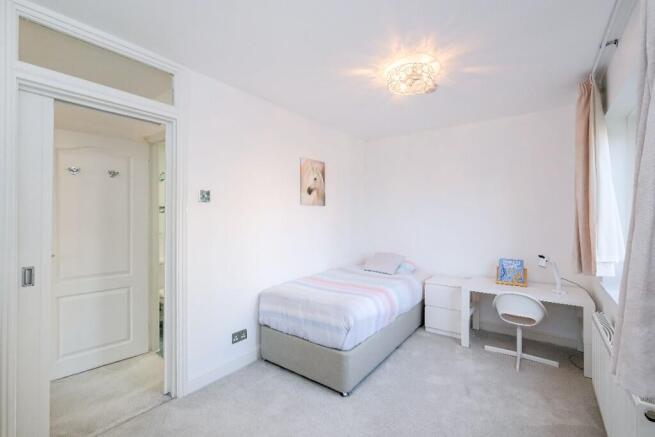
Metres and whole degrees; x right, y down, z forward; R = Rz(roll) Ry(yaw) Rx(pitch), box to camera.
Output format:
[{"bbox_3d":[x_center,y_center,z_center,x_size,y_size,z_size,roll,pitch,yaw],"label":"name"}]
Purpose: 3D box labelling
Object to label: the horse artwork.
[{"bbox_3d":[-0.160,-0.420,3.145,0.025,0.530,0.405,0,0,38],"label":"horse artwork"}]

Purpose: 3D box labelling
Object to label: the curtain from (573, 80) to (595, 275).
[{"bbox_3d":[2.030,-0.310,2.160,0.120,1.480,0.280,0,0,38],"label":"curtain"}]

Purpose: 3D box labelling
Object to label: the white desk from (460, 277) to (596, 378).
[{"bbox_3d":[1.970,1.035,2.785,1.030,0.600,0.530,0,0,35],"label":"white desk"}]

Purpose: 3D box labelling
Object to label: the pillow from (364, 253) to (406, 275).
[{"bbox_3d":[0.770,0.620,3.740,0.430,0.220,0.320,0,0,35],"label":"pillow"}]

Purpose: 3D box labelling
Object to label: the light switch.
[{"bbox_3d":[-0.980,-0.176,2.183,0.012,0.087,0.087,0,0,38],"label":"light switch"}]

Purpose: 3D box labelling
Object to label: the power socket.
[{"bbox_3d":[-0.778,1.047,2.420,0.012,0.087,0.146,0,0,38],"label":"power socket"}]

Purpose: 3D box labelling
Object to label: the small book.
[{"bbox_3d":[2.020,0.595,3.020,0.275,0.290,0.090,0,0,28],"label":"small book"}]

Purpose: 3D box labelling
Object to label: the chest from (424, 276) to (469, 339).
[{"bbox_3d":[1.440,1.065,3.300,0.390,0.550,0.430,0,0,35],"label":"chest"}]

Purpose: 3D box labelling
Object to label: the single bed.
[{"bbox_3d":[0.345,1.020,3.060,0.930,0.630,1.920,0,0,36],"label":"single bed"}]

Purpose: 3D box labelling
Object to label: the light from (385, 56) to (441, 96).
[{"bbox_3d":[0.660,-1.095,2.120,0.410,0.120,0.410,0,0,0],"label":"light"}]

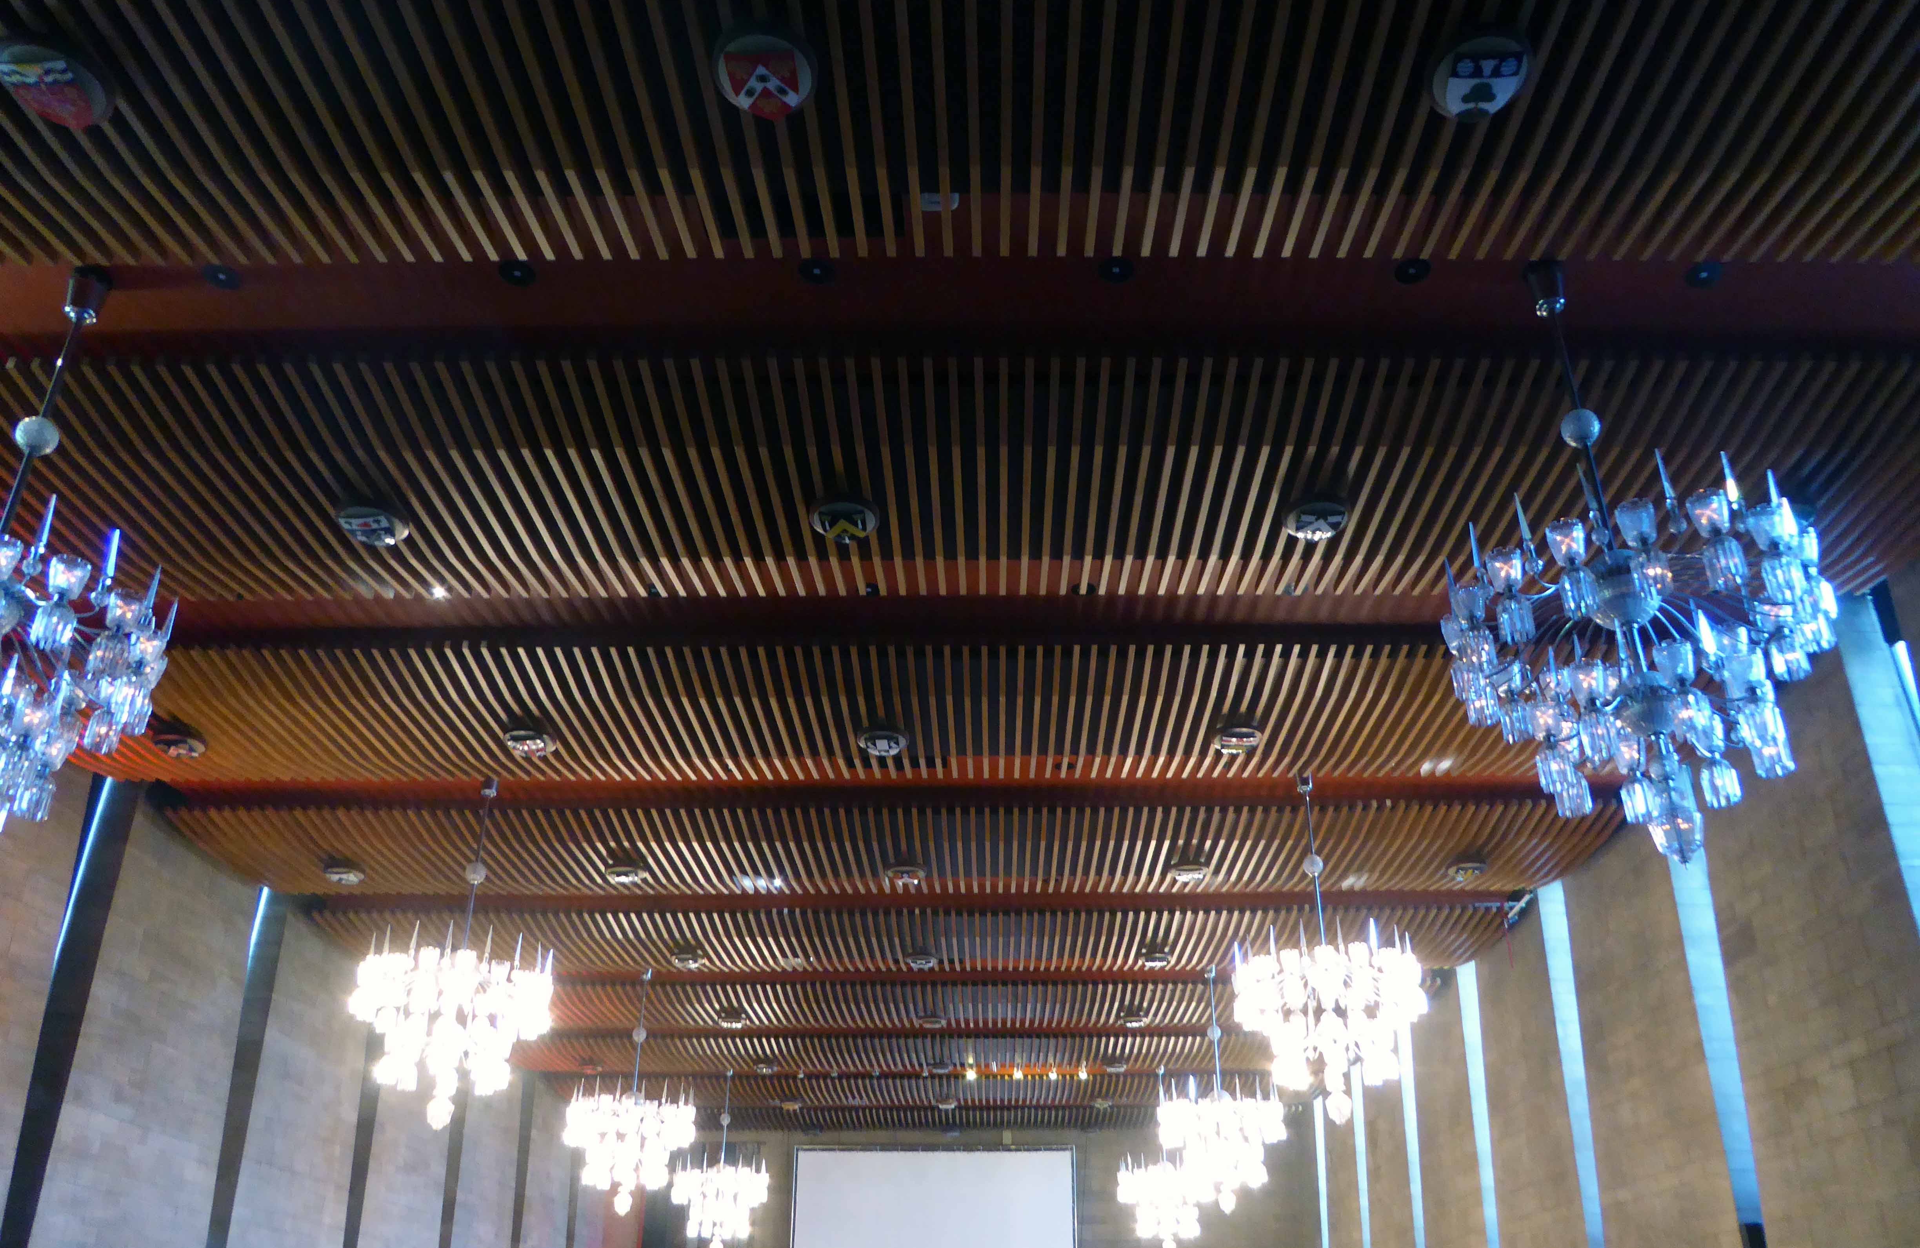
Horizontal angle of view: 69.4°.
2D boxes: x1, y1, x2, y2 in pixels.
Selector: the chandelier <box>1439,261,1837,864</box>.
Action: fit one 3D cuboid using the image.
[{"bbox_3d":[3.131,-0.457,6.715,1.777,3.341,1.777,0,-29,2],"label":"chandelier"}]

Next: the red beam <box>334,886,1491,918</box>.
[{"bbox_3d":[-0.548,3.141,16.648,14.145,0.293,0.966,0,-29,2],"label":"red beam"}]

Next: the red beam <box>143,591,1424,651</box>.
[{"bbox_3d":[-0.719,-0.189,10.608,14.145,0.293,0.966,0,-29,2],"label":"red beam"}]

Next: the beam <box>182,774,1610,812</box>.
[{"bbox_3d":[-0.633,1.476,13.628,14.145,0.293,0.966,0,-29,2],"label":"beam"}]

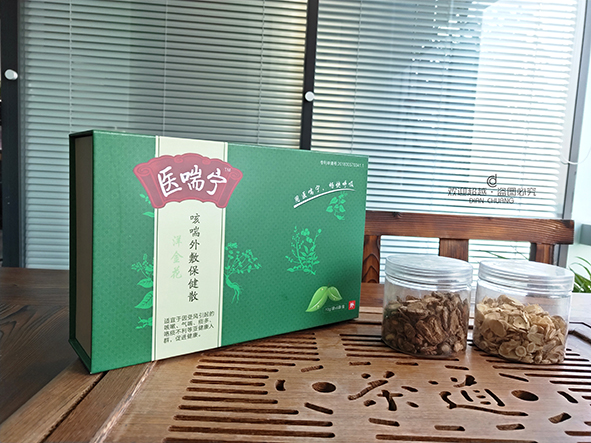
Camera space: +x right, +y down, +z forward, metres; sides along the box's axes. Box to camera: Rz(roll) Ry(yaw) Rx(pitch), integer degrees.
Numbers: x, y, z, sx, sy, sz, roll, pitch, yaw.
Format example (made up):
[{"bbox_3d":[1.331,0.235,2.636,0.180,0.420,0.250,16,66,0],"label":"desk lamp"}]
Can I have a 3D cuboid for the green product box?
[{"bbox_3d":[-0.067,0.021,0.447,0.316,0.202,0.094,-1,5,-37],"label":"green product box"}]

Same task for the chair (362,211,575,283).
[{"bbox_3d":[0.320,0.439,0.649,0.489,0.877,0.470,3,4,0],"label":"chair"}]

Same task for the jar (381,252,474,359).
[{"bbox_3d":[0.145,0.089,0.435,0.090,0.089,0.090,3,4,0],"label":"jar"}]

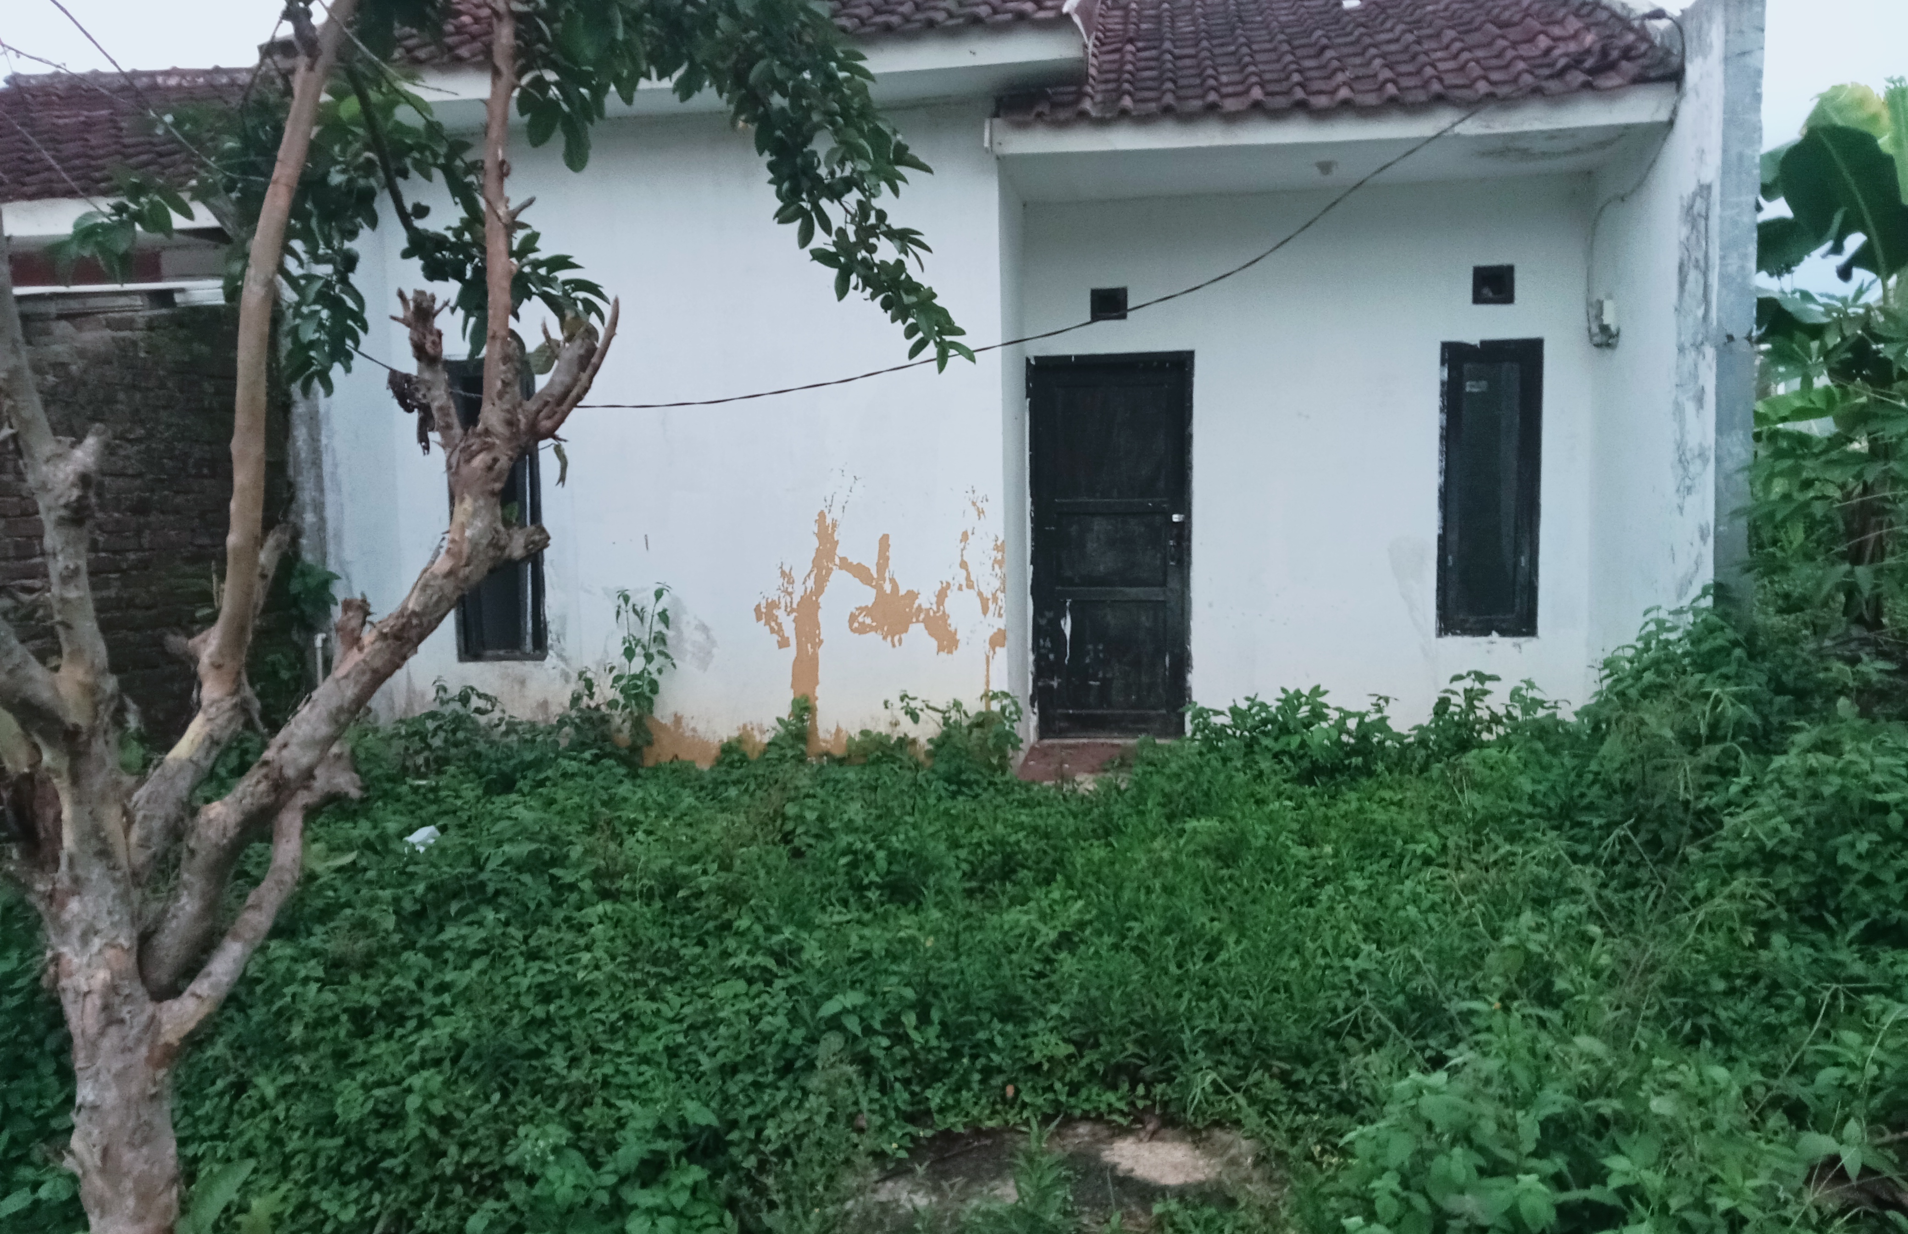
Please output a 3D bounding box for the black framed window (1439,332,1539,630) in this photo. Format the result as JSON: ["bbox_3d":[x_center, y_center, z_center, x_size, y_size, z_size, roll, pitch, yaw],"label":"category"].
[{"bbox_3d":[2.814,-0.665,8.117,0.511,1.555,0.080,0,6,9],"label":"black framed window"}]

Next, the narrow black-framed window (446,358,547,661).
[{"bbox_3d":[-2.335,-0.541,7.915,0.486,1.542,0.100,-1,6,8],"label":"narrow black-framed window"}]

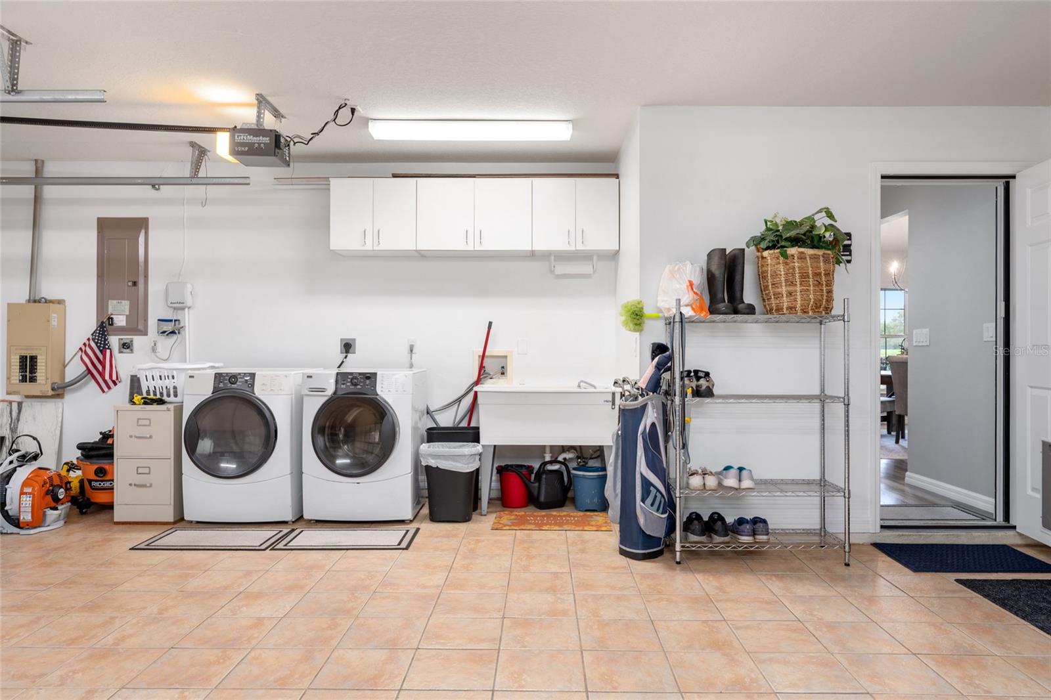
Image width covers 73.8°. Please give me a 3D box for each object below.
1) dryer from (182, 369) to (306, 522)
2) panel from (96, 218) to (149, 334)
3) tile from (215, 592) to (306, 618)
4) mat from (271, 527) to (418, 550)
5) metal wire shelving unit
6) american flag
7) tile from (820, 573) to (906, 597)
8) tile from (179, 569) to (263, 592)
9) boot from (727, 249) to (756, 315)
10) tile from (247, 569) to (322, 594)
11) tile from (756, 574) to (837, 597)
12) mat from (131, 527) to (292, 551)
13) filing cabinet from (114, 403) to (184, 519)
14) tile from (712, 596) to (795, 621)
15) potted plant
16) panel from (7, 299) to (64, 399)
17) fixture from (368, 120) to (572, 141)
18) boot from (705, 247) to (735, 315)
[{"bbox_3d":[-1.812,0.623,4.725,0.695,0.963,0.750,0,0,1],"label":"dryer"},{"bbox_3d":[-2.985,-0.547,5.214,0.381,0.874,0.060,0,0,1],"label":"panel"},{"bbox_3d":[-1.159,1.121,3.077,0.304,0.010,0.304,0,0,1],"label":"tile"},{"bbox_3d":[-1.035,1.105,4.115,0.763,0.008,0.472,0,0,1],"label":"mat"},{"bbox_3d":[1.225,0.419,3.776,0.914,1.380,0.355,0,0,1],"label":"metal wire shelving unit"},{"bbox_3d":[-3.095,0.051,5.098,0.296,0.520,0.100,0,0,-6],"label":"american flag"},{"bbox_3d":[1.600,1.123,3.331,0.304,0.010,0.304,0,0,1],"label":"tile"},{"bbox_3d":[-1.437,1.113,3.363,0.300,0.010,0.300,0,0,1],"label":"tile"},{"bbox_3d":[1.152,-0.363,3.774,0.105,0.372,0.270,0,0,-8],"label":"boot"},{"bbox_3d":[-1.154,1.122,3.383,0.304,0.010,0.304,0,0,1],"label":"tile"},{"bbox_3d":[1.298,1.124,3.340,0.302,0.010,0.302,0,0,1],"label":"tile"},{"bbox_3d":[-1.824,1.113,4.145,0.771,0.010,0.474,0,0,1],"label":"mat"},{"bbox_3d":[-2.430,0.736,4.786,0.382,0.750,0.650,0,0,0],"label":"filing cabinet"},{"bbox_3d":[0.973,1.112,3.010,0.299,0.010,0.299,0,0,1],"label":"tile"},{"bbox_3d":[1.473,-0.474,3.814,0.522,0.587,0.410,0,0,0],"label":"potted plant"},{"bbox_3d":[-3.566,-0.007,5.113,0.326,0.726,0.160,0,0,1],"label":"panel"},{"bbox_3d":[-0.336,-1.369,4.367,1.240,0.075,0.200,0,0,0],"label":"fixture"},{"bbox_3d":[1.043,-0.369,3.794,0.106,0.377,0.290,0,0,-2],"label":"boot"}]

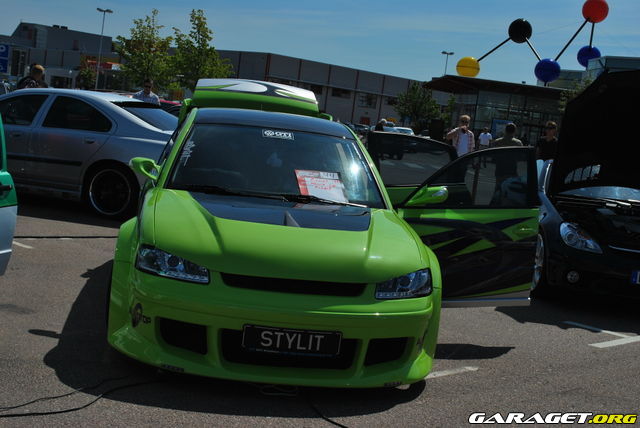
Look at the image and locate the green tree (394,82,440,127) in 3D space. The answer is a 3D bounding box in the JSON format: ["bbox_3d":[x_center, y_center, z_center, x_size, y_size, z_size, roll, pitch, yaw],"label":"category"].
[{"bbox_3d":[5.482,-5.781,55.216,2.800,4.120,2.700,7,6,0],"label":"green tree"}]

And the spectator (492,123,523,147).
[{"bbox_3d":[2.934,-0.572,14.793,0.520,1.770,0.320,7,6,0],"label":"spectator"}]

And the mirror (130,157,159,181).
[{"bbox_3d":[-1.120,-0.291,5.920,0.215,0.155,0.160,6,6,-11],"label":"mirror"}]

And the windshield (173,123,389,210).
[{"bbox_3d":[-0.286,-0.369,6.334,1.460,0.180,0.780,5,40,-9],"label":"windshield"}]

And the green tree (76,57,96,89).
[{"bbox_3d":[-17.765,-10.309,70.186,1.600,3.180,1.600,5,7,-15],"label":"green tree"}]

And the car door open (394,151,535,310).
[{"bbox_3d":[1.030,0.105,6.530,1.130,1.130,0.240,4,7,-29],"label":"car door open"}]

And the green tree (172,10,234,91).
[{"bbox_3d":[-5.189,-6.166,39.293,2.600,5.010,2.600,5,7,-8],"label":"green tree"}]

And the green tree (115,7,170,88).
[{"bbox_3d":[-8.114,-6.595,42.280,2.700,5.350,2.600,7,6,0],"label":"green tree"}]

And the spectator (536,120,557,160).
[{"bbox_3d":[3.981,-0.766,16.402,0.500,1.750,0.320,9,7,19],"label":"spectator"}]

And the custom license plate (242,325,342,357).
[{"bbox_3d":[-0.144,0.670,4.903,0.528,0.125,0.025,5,7,-9],"label":"custom license plate"}]

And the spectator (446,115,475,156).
[{"bbox_3d":[2.780,-1.090,18.402,0.550,1.750,0.360,7,7,2],"label":"spectator"}]

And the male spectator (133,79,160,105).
[{"bbox_3d":[-2.988,-1.409,15.702,0.500,1.740,0.320,5,7,-11],"label":"male spectator"}]

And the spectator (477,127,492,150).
[{"bbox_3d":[6.708,-2.679,38.093,0.520,1.770,0.340,7,6,0],"label":"spectator"}]

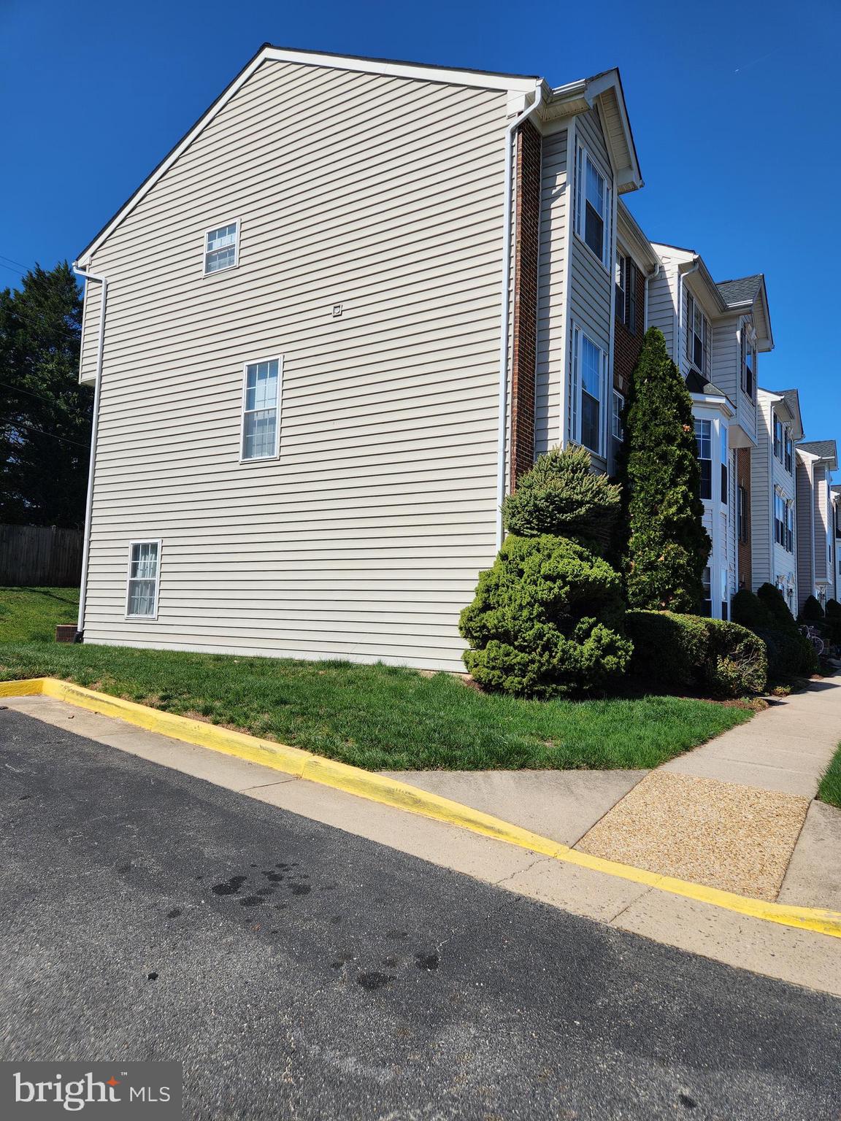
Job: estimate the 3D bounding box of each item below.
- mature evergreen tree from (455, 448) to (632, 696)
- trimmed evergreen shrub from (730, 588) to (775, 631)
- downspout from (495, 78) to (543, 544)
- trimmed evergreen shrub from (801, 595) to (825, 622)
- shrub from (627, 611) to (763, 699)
[{"bbox_3d":[1.521,0.133,9.236,2.050,3.057,2.050,2,-4,0],"label":"mature evergreen tree"},{"bbox_3d":[7.851,1.641,17.728,1.200,1.928,1.200,-1,-5,32],"label":"trimmed evergreen shrub"},{"bbox_3d":[1.327,-2.566,10.246,0.595,8.216,0.140,-1,-5,32],"label":"downspout"},{"bbox_3d":[14.452,2.439,27.416,1.500,2.267,1.500,-1,-5,32],"label":"trimmed evergreen shrub"},{"bbox_3d":[4.470,1.511,12.238,2.050,1.210,1.300,-1,-5,32],"label":"shrub"}]

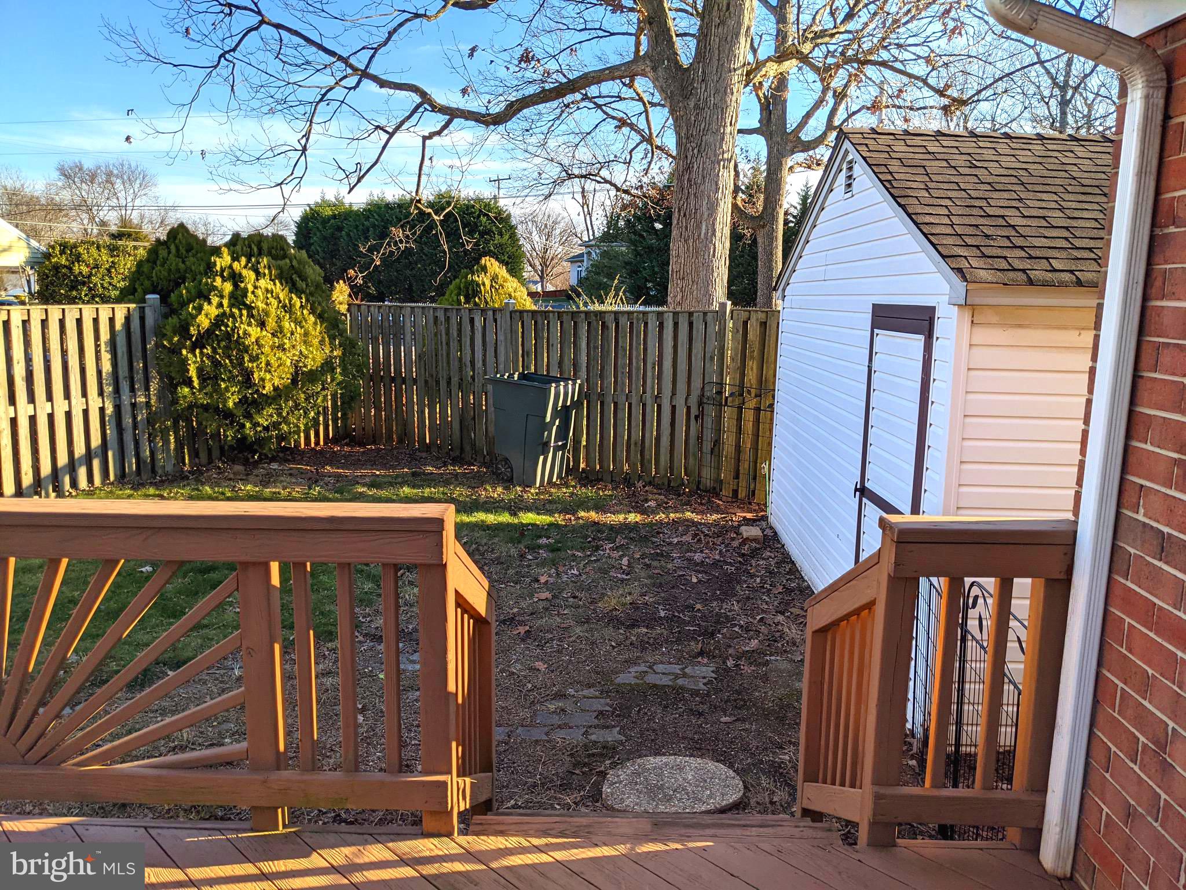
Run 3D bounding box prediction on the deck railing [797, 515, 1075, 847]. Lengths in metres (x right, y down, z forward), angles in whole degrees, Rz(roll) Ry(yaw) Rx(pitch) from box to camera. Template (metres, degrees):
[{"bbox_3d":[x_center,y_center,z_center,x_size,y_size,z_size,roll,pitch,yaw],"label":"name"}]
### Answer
[{"bbox_3d":[1.016,0.810,2.958,0.550,1.360,0.970,1,9,2],"label":"deck railing"}]

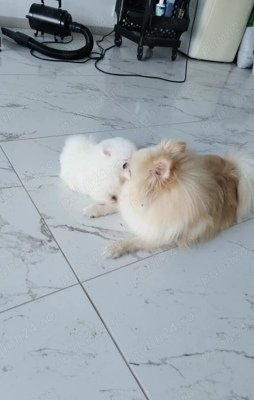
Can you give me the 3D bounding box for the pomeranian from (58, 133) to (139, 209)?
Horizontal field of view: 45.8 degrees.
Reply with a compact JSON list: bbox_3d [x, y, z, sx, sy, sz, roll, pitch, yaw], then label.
[{"bbox_3d":[-0.072,-0.086,0.811,0.207,0.162,0.138,21,38,9],"label":"pomeranian"}]

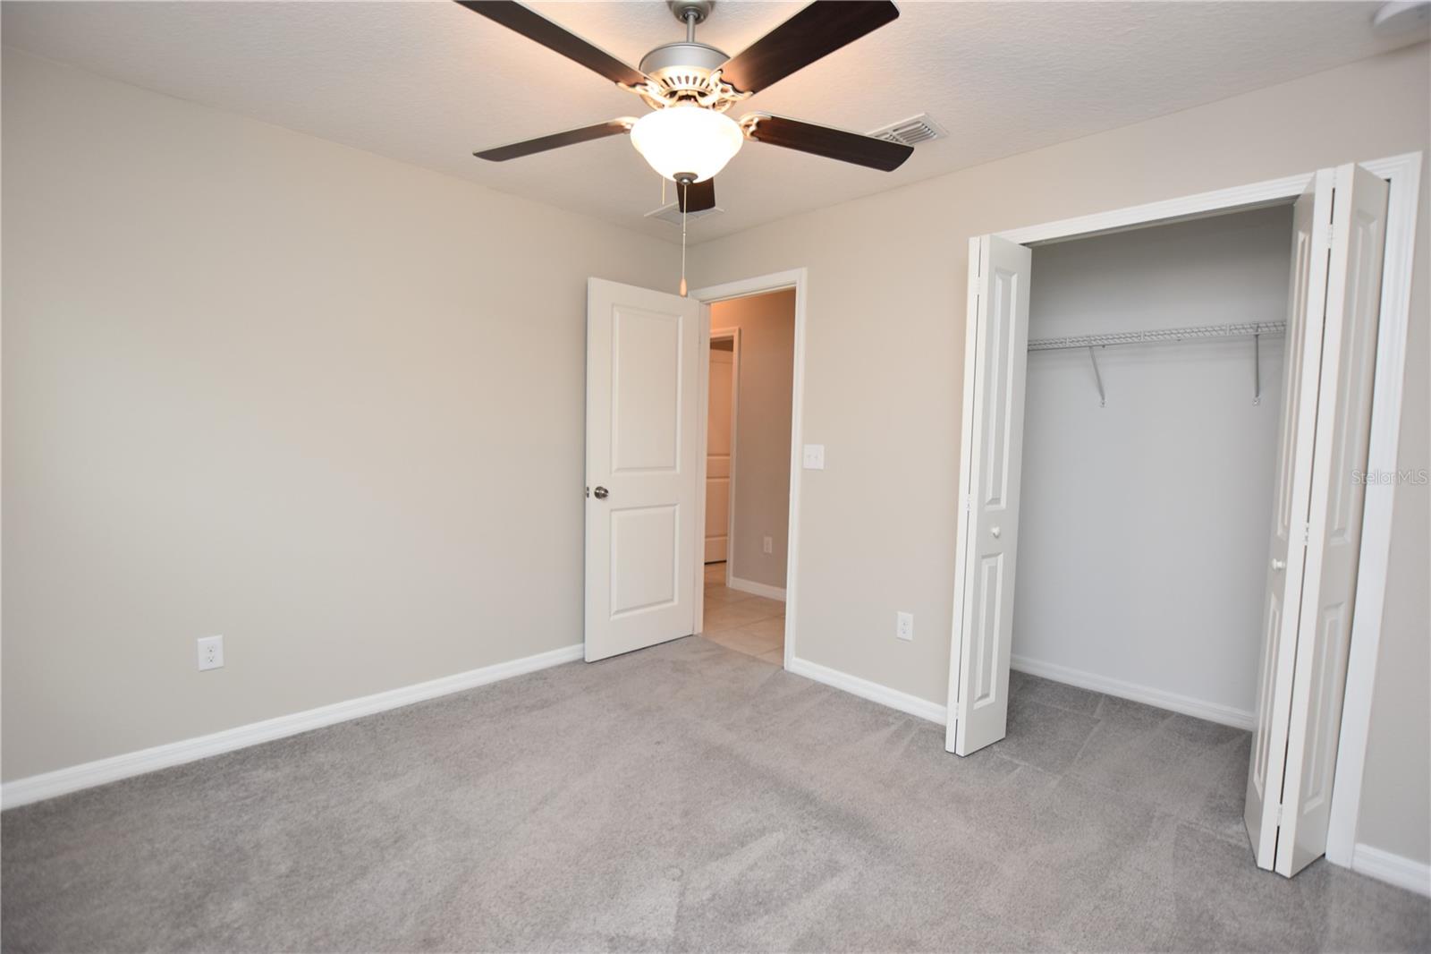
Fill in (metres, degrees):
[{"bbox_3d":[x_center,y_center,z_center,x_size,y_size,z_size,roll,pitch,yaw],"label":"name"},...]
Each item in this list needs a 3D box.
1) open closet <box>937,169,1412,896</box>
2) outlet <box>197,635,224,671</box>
[{"bbox_3d":[1.533,0.091,2.190,1.231,2.100,0.120,5,5,43],"label":"open closet"},{"bbox_3d":[-1.898,0.661,2.244,0.071,0.119,0.009,-2,5,-42],"label":"outlet"}]

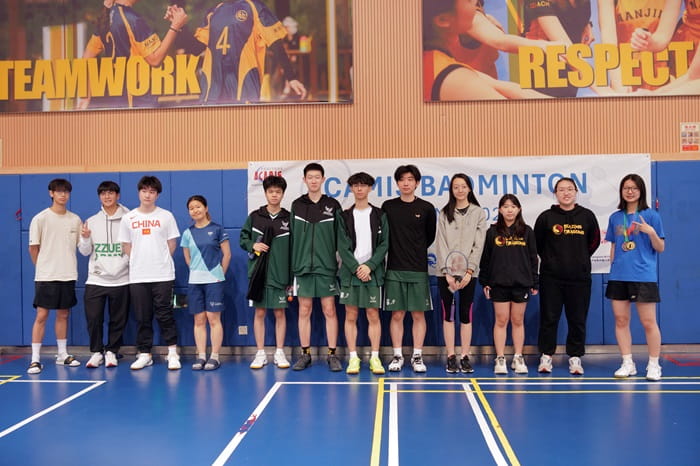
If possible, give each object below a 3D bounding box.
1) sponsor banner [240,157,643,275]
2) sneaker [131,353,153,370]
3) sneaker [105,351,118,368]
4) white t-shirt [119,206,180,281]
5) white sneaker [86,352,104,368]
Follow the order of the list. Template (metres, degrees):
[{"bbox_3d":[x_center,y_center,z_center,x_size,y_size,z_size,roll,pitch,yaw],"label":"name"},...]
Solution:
[{"bbox_3d":[0.947,-0.159,6.731,3.958,1.156,0.030,-1,0,4],"label":"sponsor banner"},{"bbox_3d":[-1.959,1.204,6.414,0.110,0.120,0.290,-1,0,17],"label":"sneaker"},{"bbox_3d":[-2.291,1.208,6.540,0.110,0.120,0.290,-1,0,-24],"label":"sneaker"},{"bbox_3d":[-1.891,0.113,6.430,0.575,0.720,0.300,-1,0,0],"label":"white t-shirt"},{"bbox_3d":[-2.451,1.210,6.543,0.110,0.120,0.290,-1,0,0],"label":"white sneaker"}]

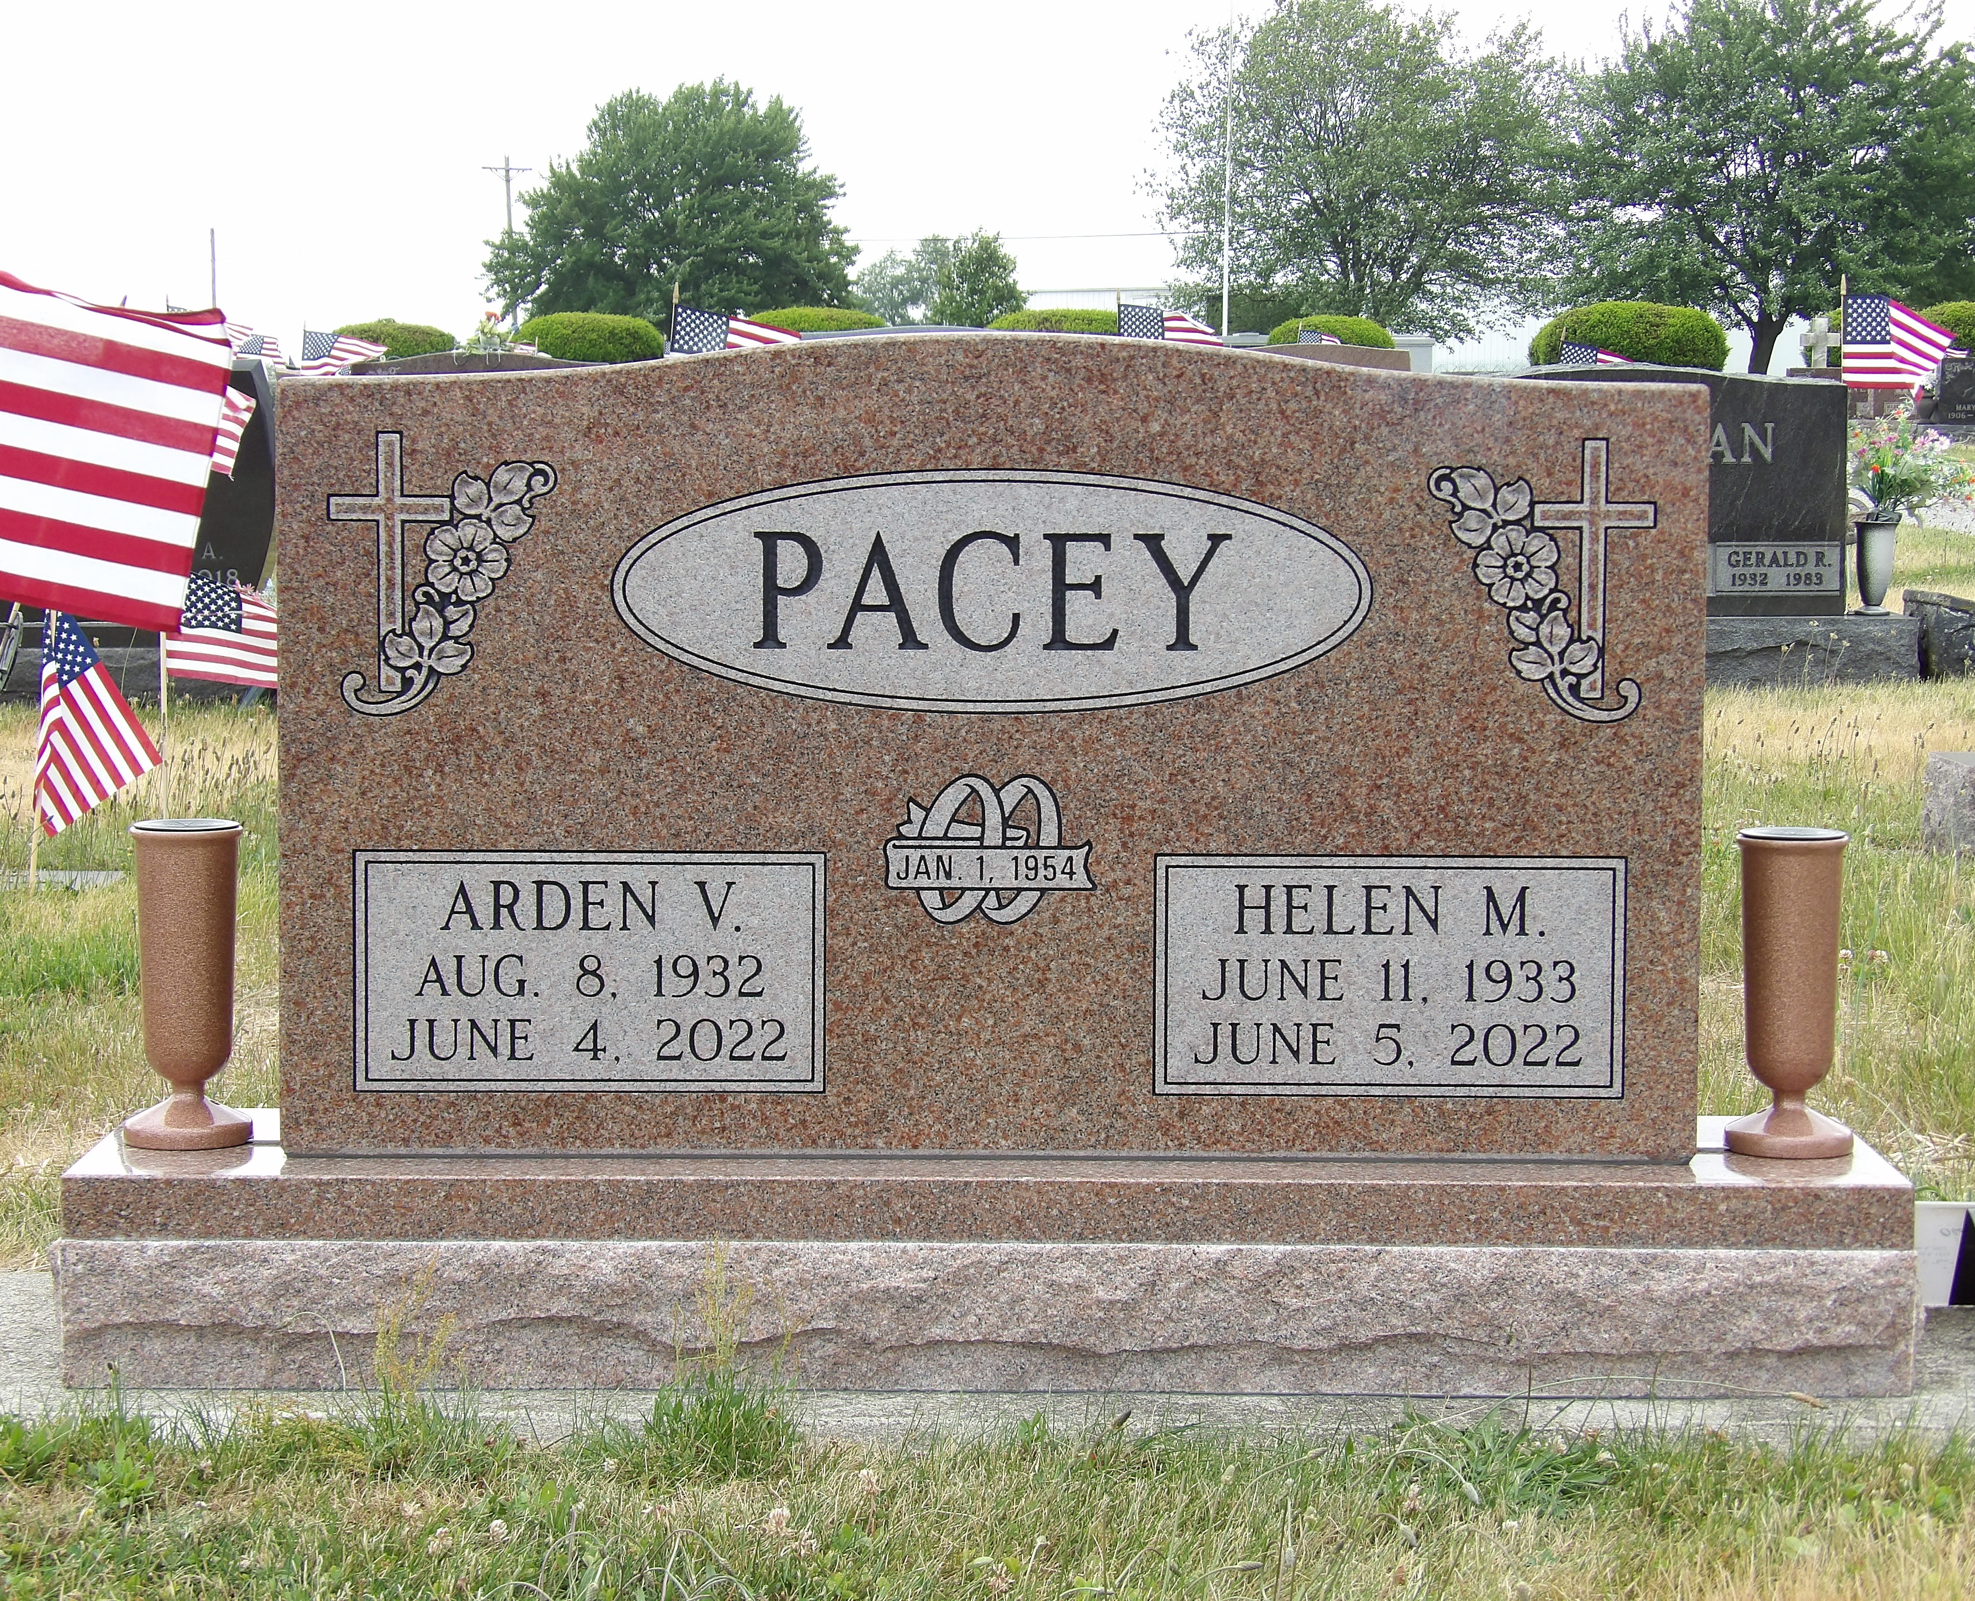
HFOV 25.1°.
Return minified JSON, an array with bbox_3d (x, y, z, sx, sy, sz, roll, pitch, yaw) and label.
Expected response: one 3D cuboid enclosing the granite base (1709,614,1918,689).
[{"bbox_3d":[1.545,-0.363,10.858,1.410,0.185,0.350,0,6,-2],"label":"granite base"}]

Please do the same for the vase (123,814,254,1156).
[{"bbox_3d":[-0.627,0.143,3.478,0.102,0.248,0.102,0,5,0],"label":"vase"}]

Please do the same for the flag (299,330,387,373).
[{"bbox_3d":[-3.220,-2.199,22.300,0.452,0.318,0.090,0,5,0],"label":"flag"}]

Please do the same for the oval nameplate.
[{"bbox_3d":[0.004,-0.157,3.338,0.570,0.183,0.012,0,5,0],"label":"oval nameplate"}]

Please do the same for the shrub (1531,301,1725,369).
[{"bbox_3d":[5.183,-3.489,36.050,1.623,1.100,1.623,0,5,0],"label":"shrub"}]

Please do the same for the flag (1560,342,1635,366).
[{"bbox_3d":[2.988,-2.047,21.500,0.428,0.355,0.080,0,5,0],"label":"flag"}]

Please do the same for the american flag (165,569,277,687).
[{"bbox_3d":[-1.255,-0.291,7.550,0.289,0.221,0.060,0,5,0],"label":"american flag"}]

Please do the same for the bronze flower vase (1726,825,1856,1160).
[{"bbox_3d":[0.624,0.148,3.441,0.101,0.245,0.101,0,5,0],"label":"bronze flower vase"}]

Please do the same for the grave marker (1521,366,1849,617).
[{"bbox_3d":[1.529,-0.759,10.722,1.067,0.613,0.200,0,5,0],"label":"grave marker"}]

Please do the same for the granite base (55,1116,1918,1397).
[{"bbox_3d":[0.000,0.347,3.443,1.380,0.158,0.320,0,5,0],"label":"granite base"}]

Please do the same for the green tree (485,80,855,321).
[{"bbox_3d":[-8.014,-14.618,112.000,9.339,7.067,9.339,0,5,0],"label":"green tree"}]

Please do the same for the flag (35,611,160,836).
[{"bbox_3d":[-1.343,-0.127,6.700,0.190,0.365,0.100,0,5,0],"label":"flag"}]

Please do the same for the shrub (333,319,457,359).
[{"bbox_3d":[-6.019,-4.354,45.048,1.352,1.050,1.352,0,5,0],"label":"shrub"}]

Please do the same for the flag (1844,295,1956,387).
[{"bbox_3d":[2.046,-1.026,9.950,0.260,0.210,0.100,0,5,0],"label":"flag"}]

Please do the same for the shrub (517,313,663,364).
[{"bbox_3d":[-4.293,-5.031,48.498,1.569,0.595,1.569,0,5,0],"label":"shrub"}]

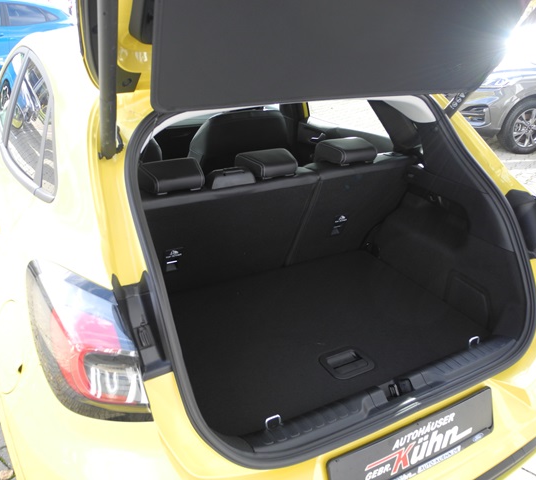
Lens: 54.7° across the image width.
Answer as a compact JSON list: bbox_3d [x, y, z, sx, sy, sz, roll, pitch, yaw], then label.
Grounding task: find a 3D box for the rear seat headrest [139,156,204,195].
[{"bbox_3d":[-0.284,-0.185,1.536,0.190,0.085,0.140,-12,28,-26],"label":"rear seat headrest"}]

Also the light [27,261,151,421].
[{"bbox_3d":[-0.351,0.198,1.011,0.175,0.260,0.310,-12,28,-26],"label":"light"}]

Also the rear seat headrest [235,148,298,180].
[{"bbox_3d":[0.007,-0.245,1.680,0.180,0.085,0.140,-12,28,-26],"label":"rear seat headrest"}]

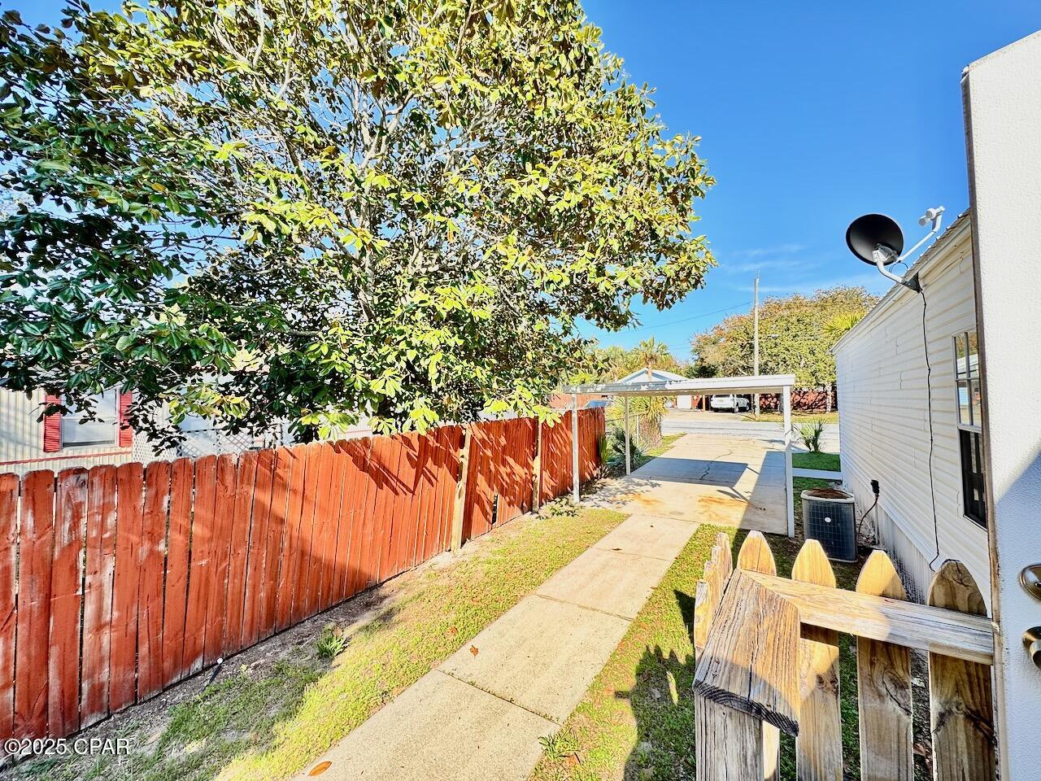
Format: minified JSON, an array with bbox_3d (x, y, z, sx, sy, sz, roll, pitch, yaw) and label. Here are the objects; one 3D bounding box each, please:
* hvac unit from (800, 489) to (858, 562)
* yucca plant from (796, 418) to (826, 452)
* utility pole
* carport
[{"bbox_3d":[4.415,1.896,6.039,0.594,0.795,0.605,-2,-2,32],"label":"hvac unit"},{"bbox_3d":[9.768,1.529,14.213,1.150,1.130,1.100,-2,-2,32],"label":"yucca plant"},{"bbox_3d":[15.748,-3.015,28.056,0.280,9.620,0.280,0,-1,32],"label":"utility pole"},{"bbox_3d":[3.663,1.124,9.307,4.066,2.531,3.987,-2,-2,32],"label":"carport"}]

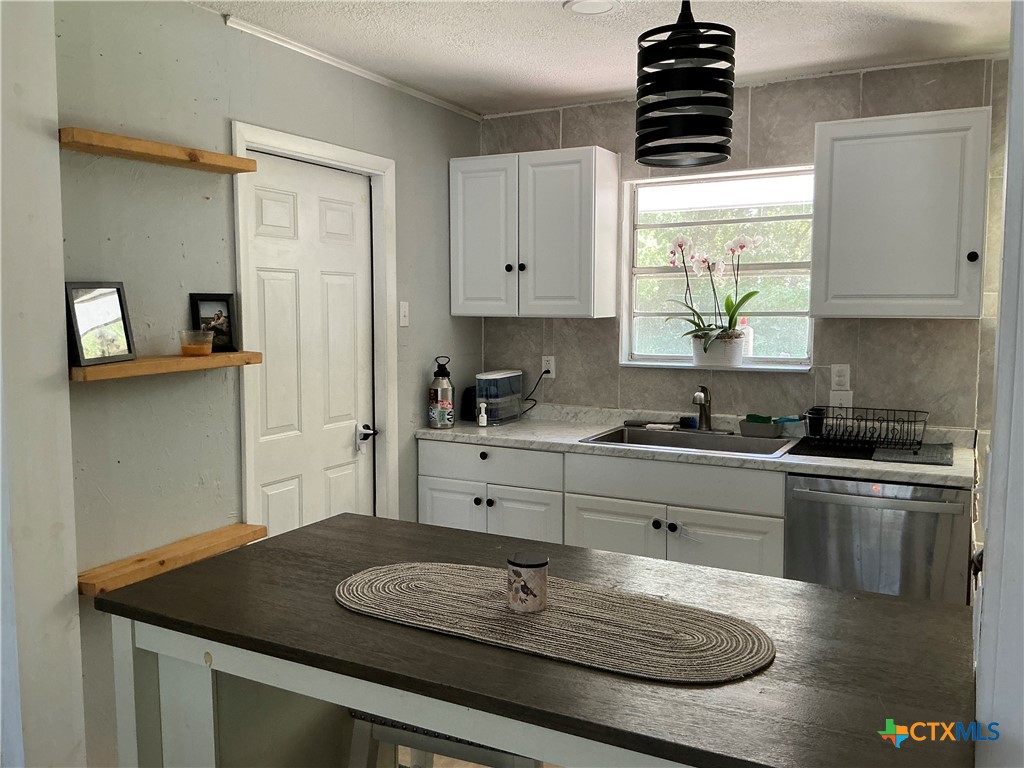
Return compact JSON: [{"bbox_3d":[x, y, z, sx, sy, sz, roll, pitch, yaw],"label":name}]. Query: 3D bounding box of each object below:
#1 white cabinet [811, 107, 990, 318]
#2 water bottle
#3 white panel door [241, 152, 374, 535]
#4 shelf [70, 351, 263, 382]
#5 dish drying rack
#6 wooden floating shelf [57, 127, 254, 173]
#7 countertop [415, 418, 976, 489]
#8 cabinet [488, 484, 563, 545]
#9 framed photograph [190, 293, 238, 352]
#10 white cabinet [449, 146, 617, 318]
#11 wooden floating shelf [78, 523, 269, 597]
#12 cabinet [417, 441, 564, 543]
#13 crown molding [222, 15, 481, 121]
[{"bbox_3d":[1.539,-0.651,3.304,0.608,0.764,0.304,3,6,27],"label":"white cabinet"},{"bbox_3d":[-0.334,0.041,3.951,0.122,0.336,0.122,0,6,0],"label":"water bottle"},{"bbox_3d":[-0.805,0.152,3.336,0.050,2.030,0.790,3,6,27],"label":"white panel door"},{"bbox_3d":[-1.057,-0.059,2.548,0.139,0.039,0.655,3,7,27],"label":"shelf"},{"bbox_3d":[1.455,0.191,3.404,0.455,0.142,0.285,3,6,27],"label":"dish drying rack"},{"bbox_3d":[-1.057,-0.689,2.486,0.139,0.039,0.650,3,7,27],"label":"wooden floating shelf"},{"bbox_3d":[0.715,0.264,3.652,2.299,0.038,0.630,3,7,27],"label":"countertop"},{"bbox_3d":[0.060,0.747,3.689,0.375,0.577,0.022,3,6,27],"label":"cabinet"},{"bbox_3d":[-0.988,-0.199,2.739,0.028,0.195,0.148,-4,2,45],"label":"framed photograph"},{"bbox_3d":[0.101,-0.715,4.050,0.760,0.764,0.304,3,6,27],"label":"white cabinet"},{"bbox_3d":[-1.056,0.540,2.608,0.138,0.039,0.653,3,7,27],"label":"wooden floating shelf"},{"bbox_3d":[0.036,0.680,4.037,0.758,0.872,0.625,3,6,27],"label":"cabinet"},{"bbox_3d":[-0.549,-1.296,3.532,0.028,0.037,1.745,3,7,27],"label":"crown molding"}]

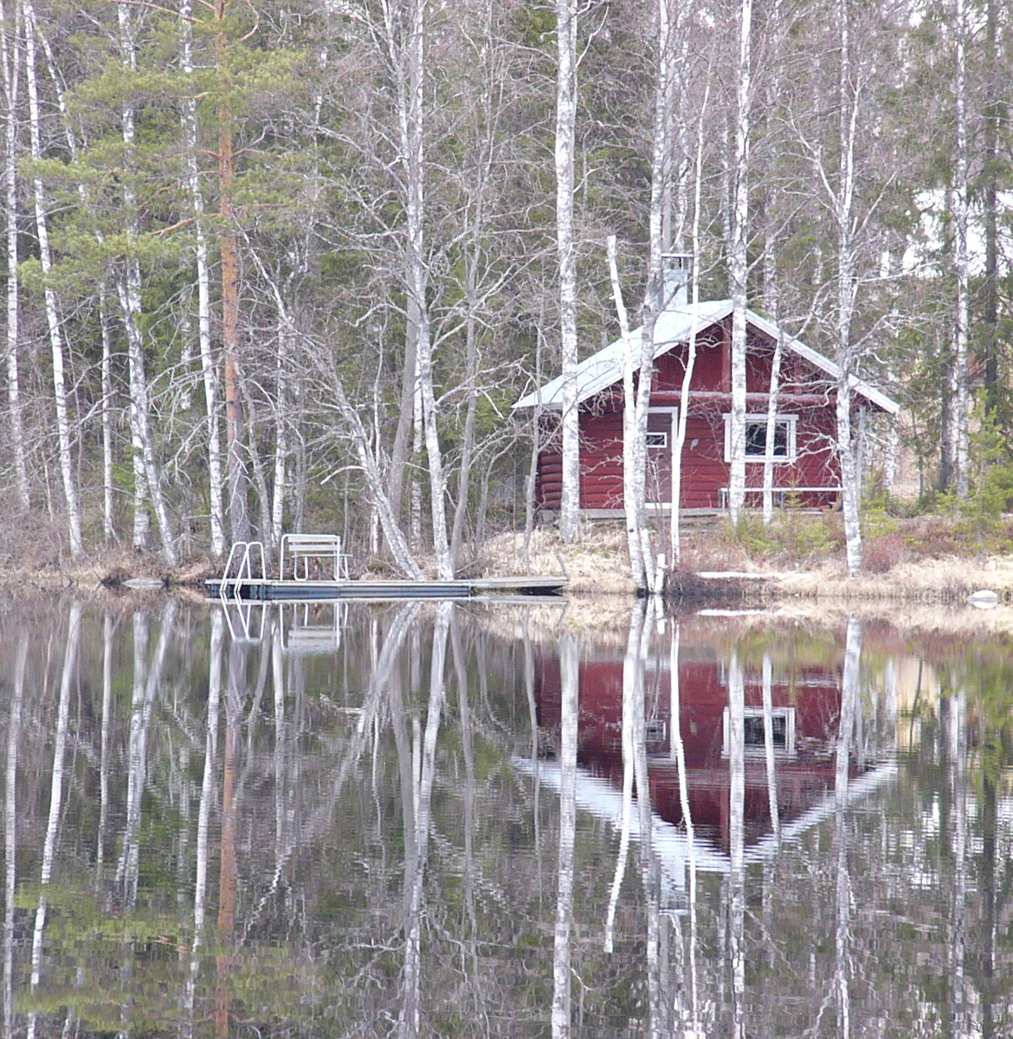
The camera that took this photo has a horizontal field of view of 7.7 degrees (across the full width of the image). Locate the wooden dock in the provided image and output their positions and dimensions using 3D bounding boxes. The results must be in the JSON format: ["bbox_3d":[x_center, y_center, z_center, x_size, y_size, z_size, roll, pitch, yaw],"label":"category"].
[{"bbox_3d":[-2.240,1.290,143.900,6.800,0.360,2.100,0,0,-37],"label":"wooden dock"}]

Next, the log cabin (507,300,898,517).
[{"bbox_3d":[4.000,-2.260,154.300,6.800,4.250,5.400,0,0,-12],"label":"log cabin"}]

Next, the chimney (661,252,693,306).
[{"bbox_3d":[3.525,-4.941,155.900,0.580,1.130,0.580,0,0,-12],"label":"chimney"}]

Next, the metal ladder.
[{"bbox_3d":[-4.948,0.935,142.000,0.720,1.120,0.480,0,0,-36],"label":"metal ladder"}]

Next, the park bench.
[{"bbox_3d":[-3.609,0.710,142.500,1.250,0.870,0.520,0,0,-36],"label":"park bench"}]

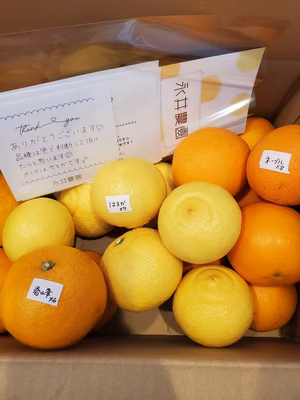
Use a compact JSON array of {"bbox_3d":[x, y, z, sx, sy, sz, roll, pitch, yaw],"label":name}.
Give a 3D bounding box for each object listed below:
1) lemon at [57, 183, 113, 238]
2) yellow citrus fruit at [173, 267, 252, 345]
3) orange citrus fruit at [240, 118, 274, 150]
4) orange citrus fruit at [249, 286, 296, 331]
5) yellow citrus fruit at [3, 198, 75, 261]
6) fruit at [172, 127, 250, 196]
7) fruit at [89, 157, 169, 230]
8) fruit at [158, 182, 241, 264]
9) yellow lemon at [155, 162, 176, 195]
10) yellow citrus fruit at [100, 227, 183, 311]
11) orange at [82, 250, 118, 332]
[{"bbox_3d":[-0.074,0.007,0.378,0.081,0.081,0.081,0,71,3],"label":"lemon"},{"bbox_3d":[0.061,0.104,0.298,0.077,0.076,0.075,0,71,3],"label":"yellow citrus fruit"},{"bbox_3d":[0.155,-0.086,0.453,0.071,0.073,0.074,0,71,3],"label":"orange citrus fruit"},{"bbox_3d":[0.136,0.120,0.364,0.078,0.077,0.076,0,71,3],"label":"orange citrus fruit"},{"bbox_3d":[-0.123,0.035,0.337,0.075,0.074,0.073,0,71,3],"label":"yellow citrus fruit"},{"bbox_3d":[0.065,-0.038,0.320,0.081,0.078,0.075,0,71,3],"label":"fruit"},{"bbox_3d":[-0.020,-0.006,0.297,0.075,0.072,0.068,0,71,3],"label":"fruit"},{"bbox_3d":[0.047,0.022,0.289,0.078,0.078,0.078,0,71,3],"label":"fruit"},{"bbox_3d":[0.015,-0.009,0.370,0.076,0.075,0.075,0,71,3],"label":"yellow lemon"},{"bbox_3d":[-0.008,0.066,0.290,0.079,0.079,0.079,0,71,3],"label":"yellow citrus fruit"},{"bbox_3d":[-0.088,0.112,0.373,0.097,0.097,0.097,0,71,3],"label":"orange"}]

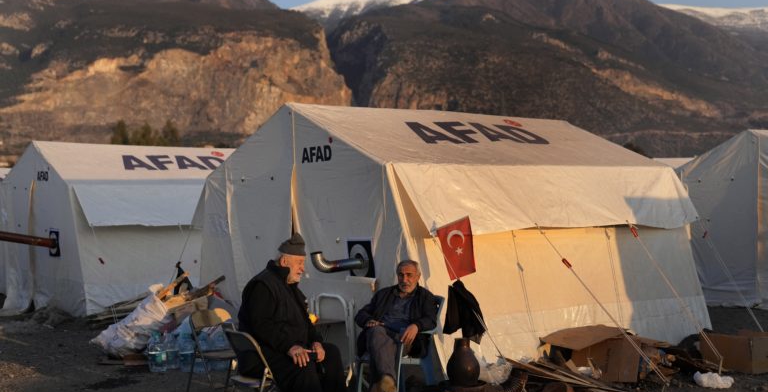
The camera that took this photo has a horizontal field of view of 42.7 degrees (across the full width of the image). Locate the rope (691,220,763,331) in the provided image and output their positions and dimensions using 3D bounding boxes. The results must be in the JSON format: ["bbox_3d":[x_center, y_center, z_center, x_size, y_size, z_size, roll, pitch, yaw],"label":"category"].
[{"bbox_3d":[3.830,0.890,10.800,0.080,1.260,1.600,0,1,-18],"label":"rope"}]

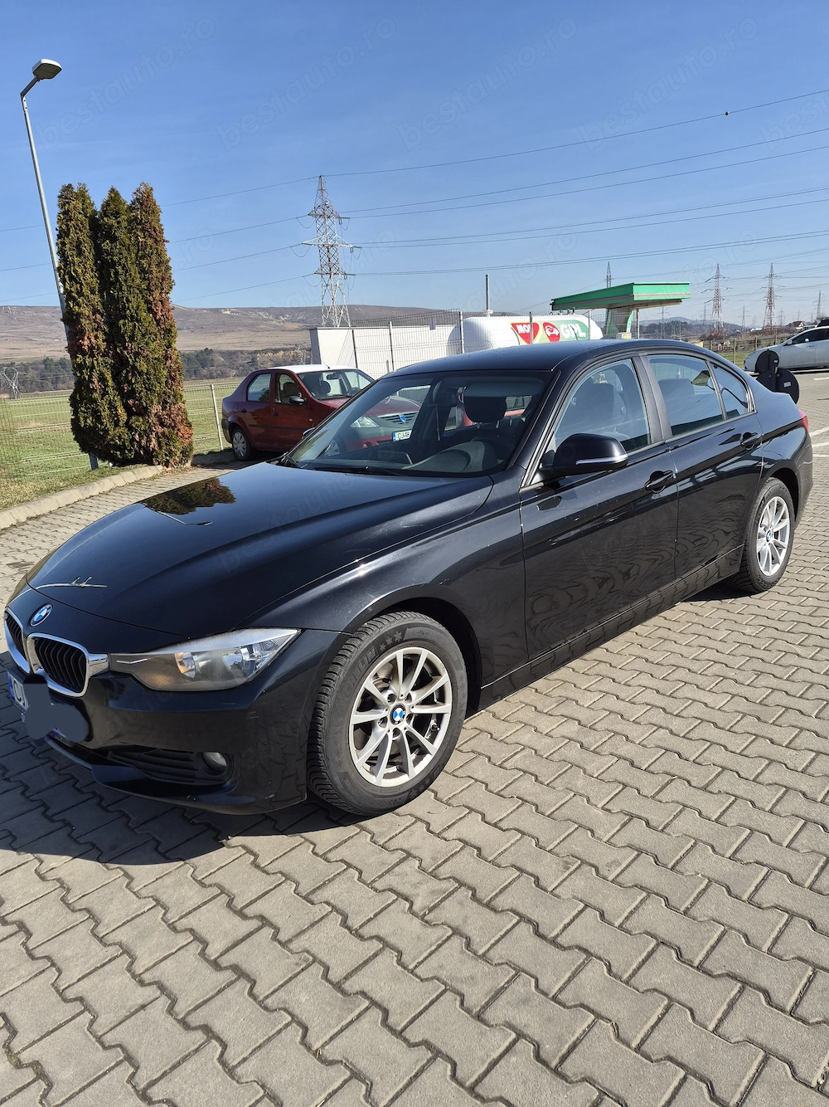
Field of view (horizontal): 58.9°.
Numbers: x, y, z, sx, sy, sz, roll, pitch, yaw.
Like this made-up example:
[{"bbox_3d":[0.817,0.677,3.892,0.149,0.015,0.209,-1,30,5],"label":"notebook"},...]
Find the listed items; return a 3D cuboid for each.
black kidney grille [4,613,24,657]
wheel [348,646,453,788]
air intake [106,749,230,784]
[{"bbox_3d":[-1.348,0.283,2.511,0.060,0.160,0.280,-13,17,-31],"label":"black kidney grille"},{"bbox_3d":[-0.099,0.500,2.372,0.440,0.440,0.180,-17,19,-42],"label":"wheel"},{"bbox_3d":[-0.699,0.598,2.128,0.450,0.100,0.090,1,14,22],"label":"air intake"}]

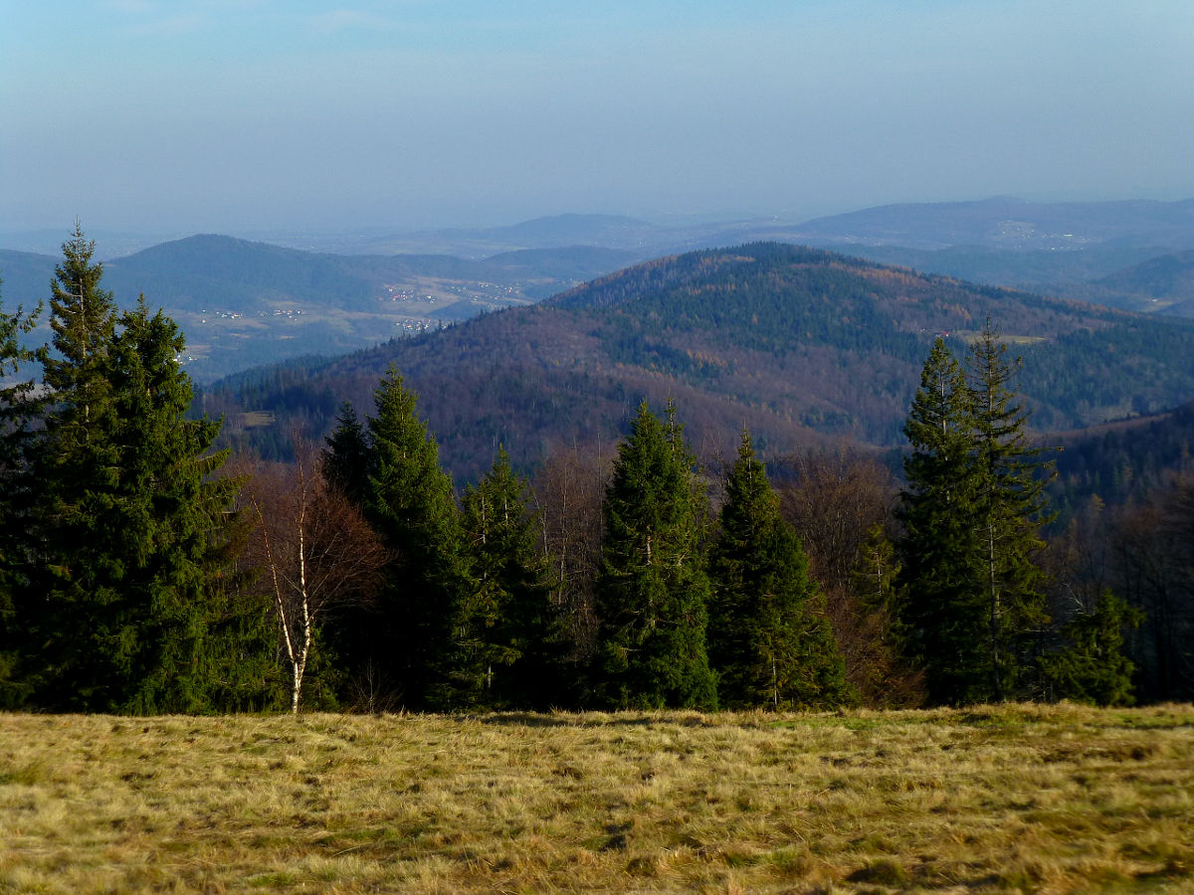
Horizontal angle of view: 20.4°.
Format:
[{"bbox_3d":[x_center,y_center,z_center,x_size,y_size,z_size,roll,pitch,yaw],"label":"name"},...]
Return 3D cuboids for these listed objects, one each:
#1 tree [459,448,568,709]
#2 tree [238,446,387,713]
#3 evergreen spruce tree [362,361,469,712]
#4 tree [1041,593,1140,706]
[{"bbox_3d":[-2.333,3.673,91.897,3.040,7.320,3.100,0,4,0],"label":"tree"},{"bbox_3d":[-7.516,3.501,87.609,3.900,7.080,3.700,0,4,0],"label":"tree"},{"bbox_3d":[-5.035,2.580,92.828,3.070,9.710,3.200,0,4,0],"label":"evergreen spruce tree"},{"bbox_3d":[13.551,5.554,90.827,2.730,3.220,2.700,0,4,0],"label":"tree"}]

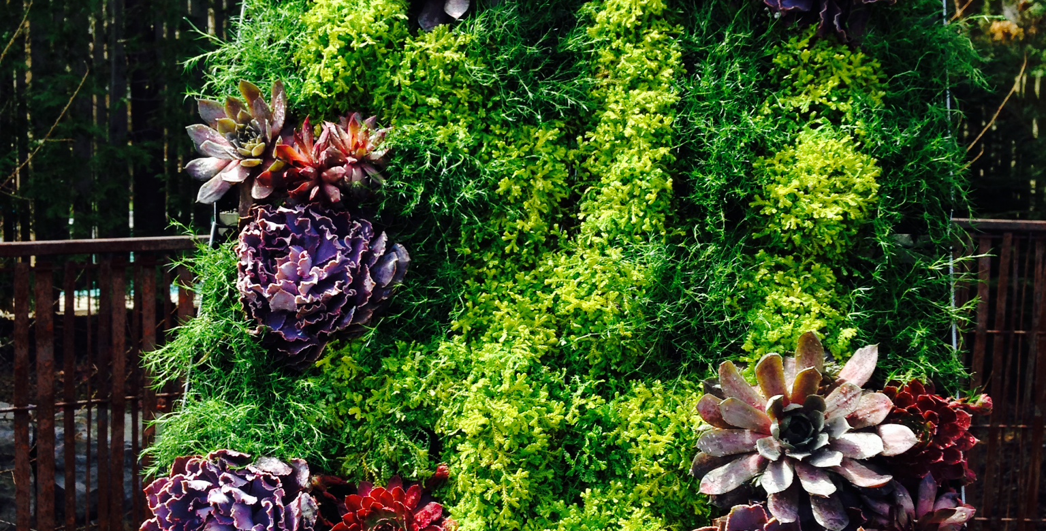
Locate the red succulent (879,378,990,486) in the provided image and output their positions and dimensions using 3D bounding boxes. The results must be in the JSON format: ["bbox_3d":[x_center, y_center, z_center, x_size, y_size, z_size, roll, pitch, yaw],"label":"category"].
[{"bbox_3d":[0.298,0.125,0.980,0.084,0.084,0.042,5,-19,-5],"label":"red succulent"}]

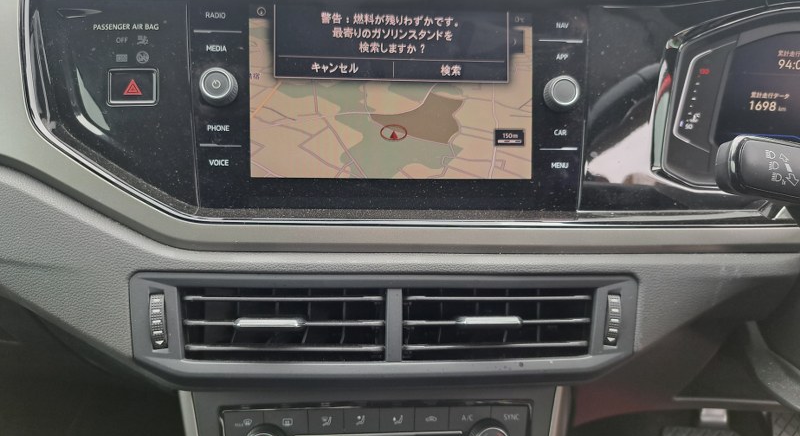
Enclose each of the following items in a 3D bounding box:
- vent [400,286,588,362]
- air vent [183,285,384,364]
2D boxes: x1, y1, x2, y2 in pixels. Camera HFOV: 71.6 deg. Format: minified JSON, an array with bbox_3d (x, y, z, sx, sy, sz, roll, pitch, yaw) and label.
[{"bbox_3d":[0.059,0.066,0.355,0.124,0.044,0.028,0,-3,-9],"label":"vent"},{"bbox_3d":[-0.070,0.064,0.343,0.124,0.044,0.028,0,-3,-2],"label":"air vent"}]

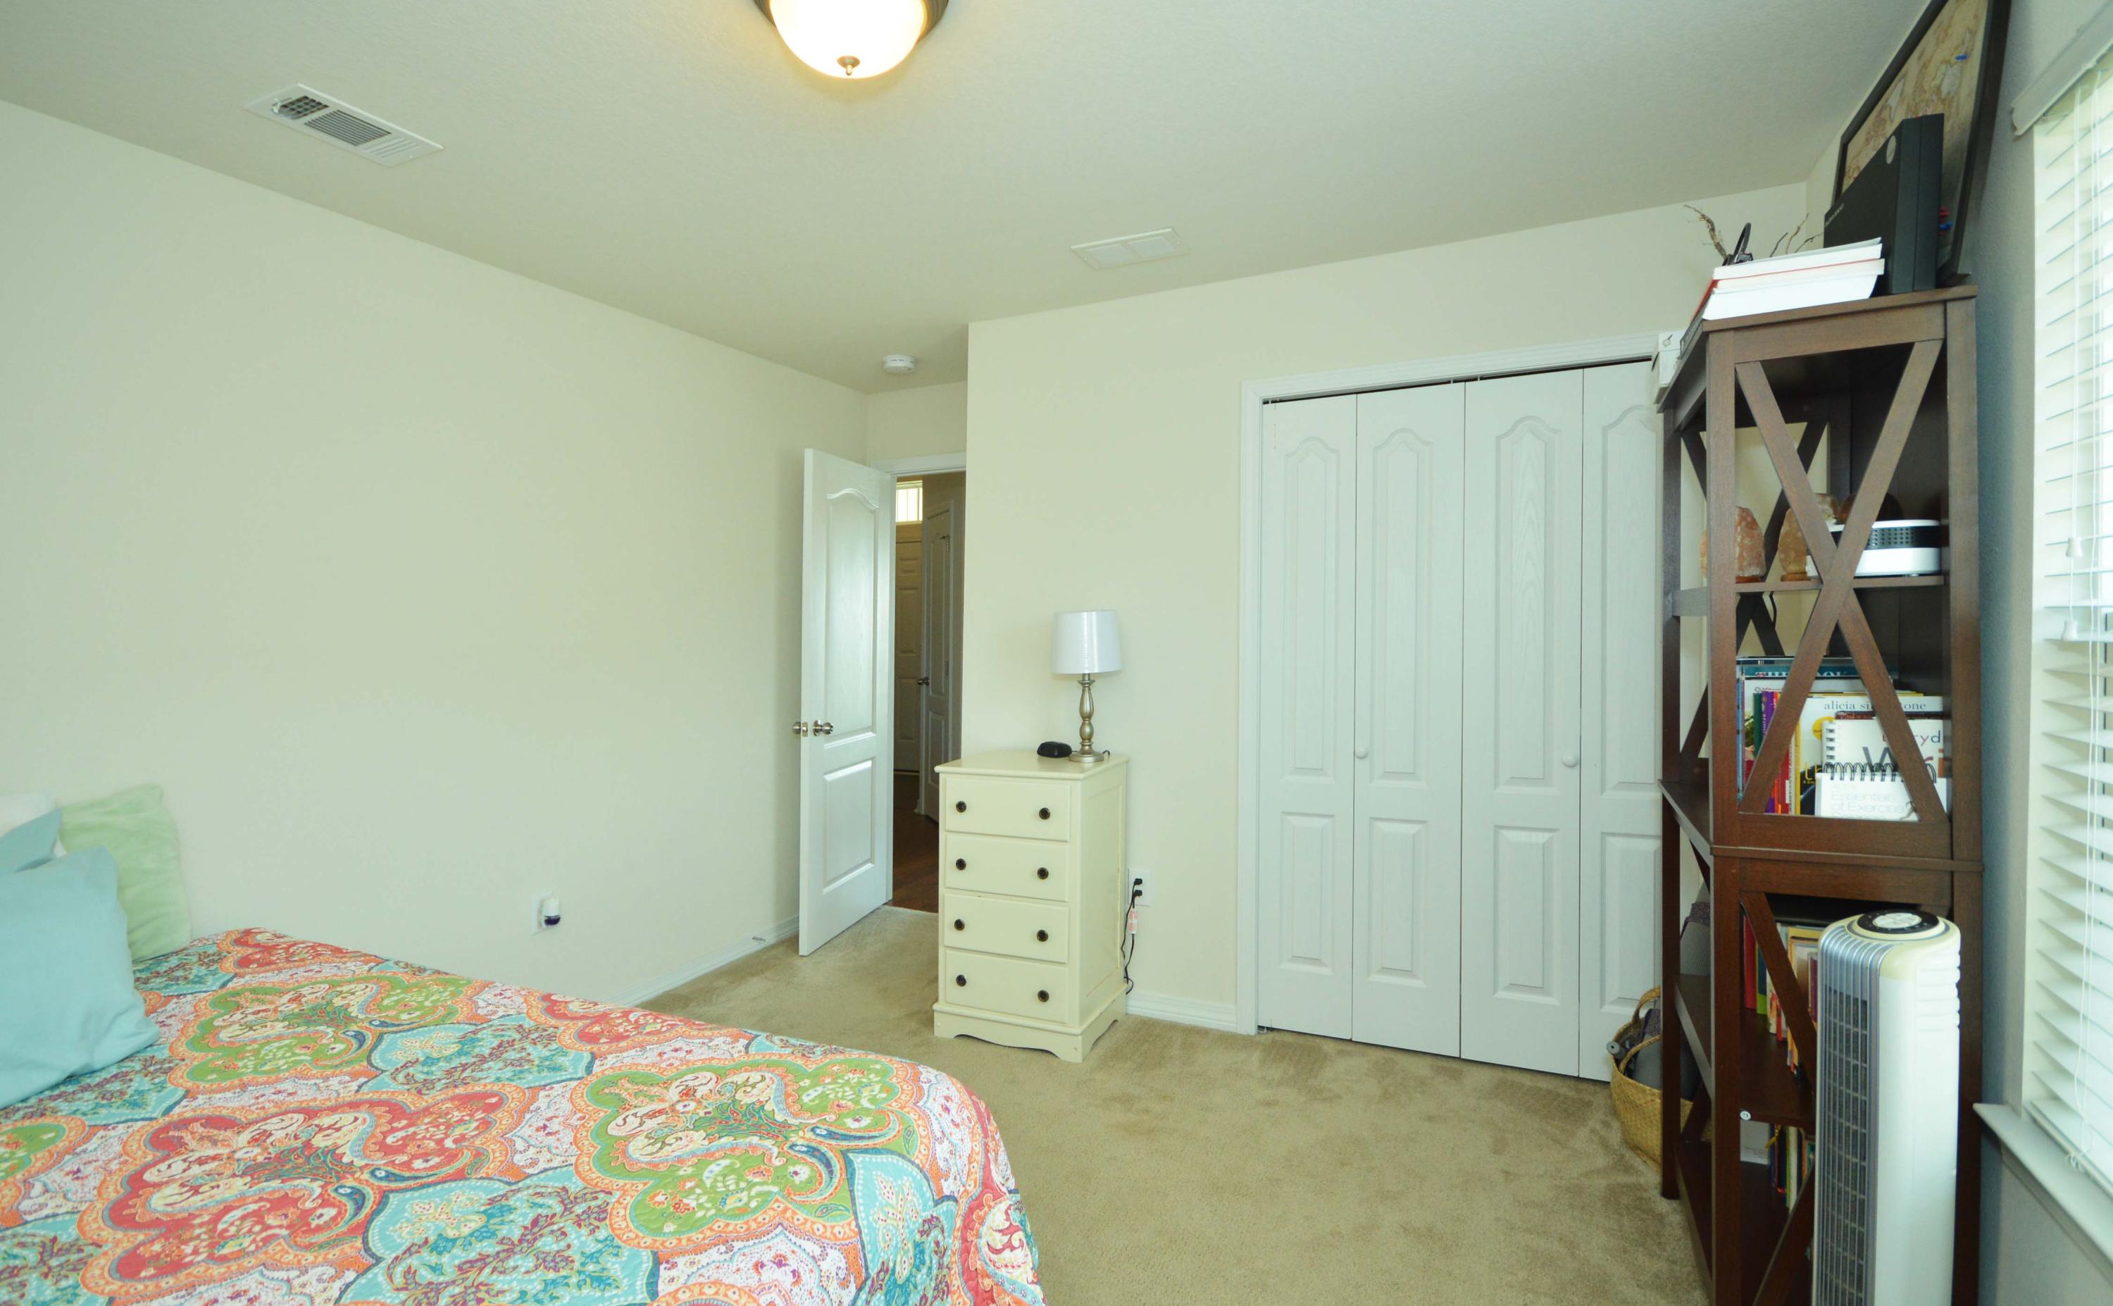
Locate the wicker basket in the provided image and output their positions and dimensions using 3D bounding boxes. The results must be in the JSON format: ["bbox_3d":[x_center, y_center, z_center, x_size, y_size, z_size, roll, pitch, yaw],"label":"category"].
[{"bbox_3d":[1.596,1.084,2.337,0.390,0.380,0.390,0,3,25],"label":"wicker basket"}]

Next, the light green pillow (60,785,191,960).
[{"bbox_3d":[-2.084,0.504,1.877,0.150,0.390,0.480,-16,-4,25],"label":"light green pillow"}]

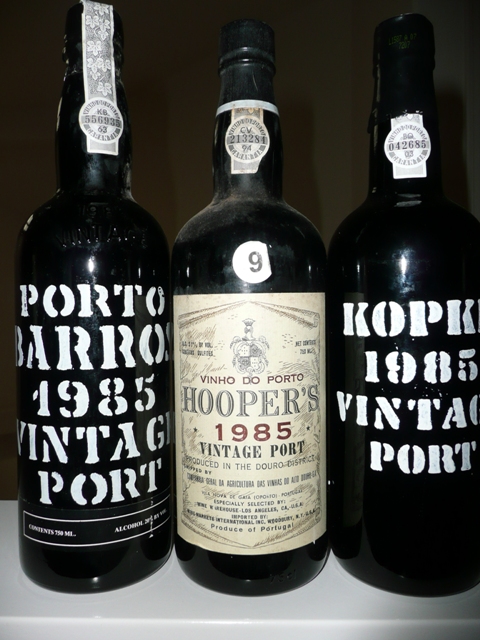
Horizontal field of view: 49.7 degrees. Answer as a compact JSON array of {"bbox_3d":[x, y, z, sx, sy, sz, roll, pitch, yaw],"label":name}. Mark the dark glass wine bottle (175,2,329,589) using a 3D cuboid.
[{"bbox_3d":[0.005,-0.013,0.270,0.080,0.275,0.080,-1,0,1],"label":"dark glass wine bottle"}]

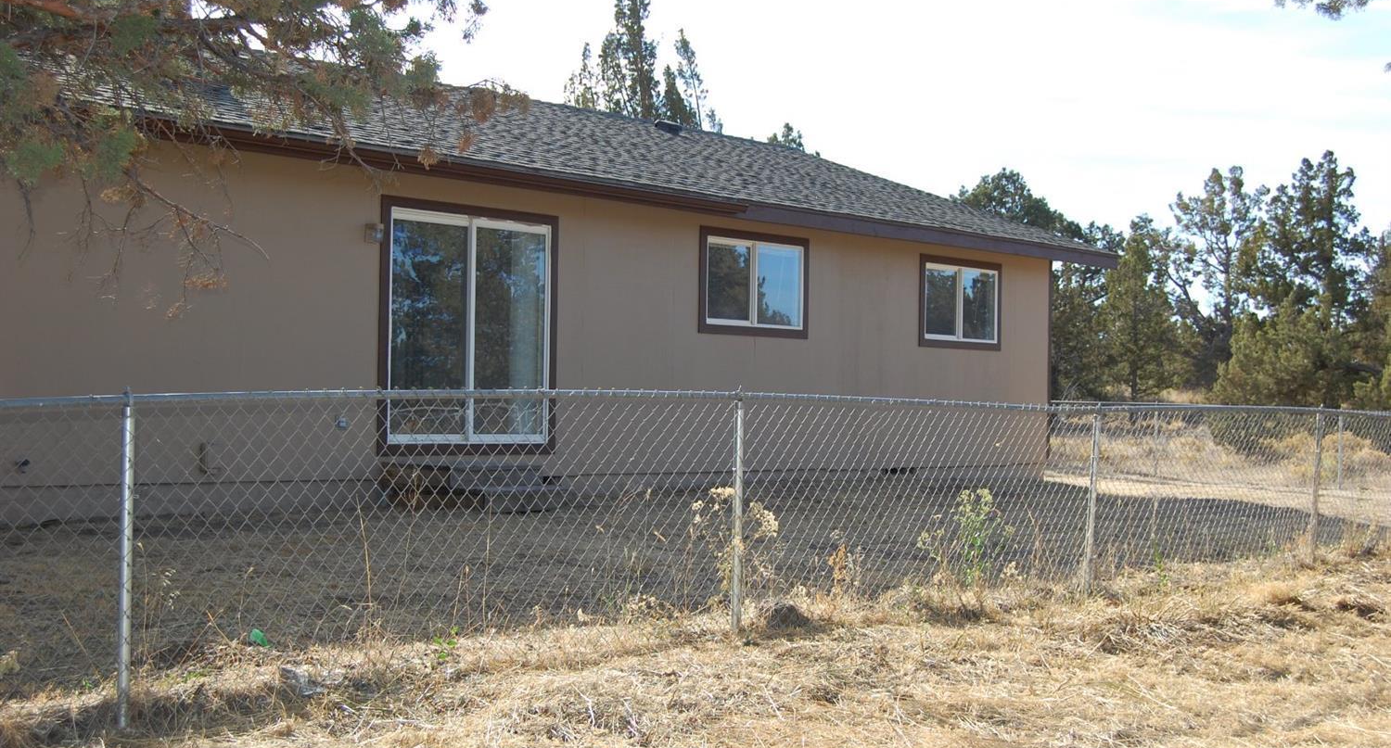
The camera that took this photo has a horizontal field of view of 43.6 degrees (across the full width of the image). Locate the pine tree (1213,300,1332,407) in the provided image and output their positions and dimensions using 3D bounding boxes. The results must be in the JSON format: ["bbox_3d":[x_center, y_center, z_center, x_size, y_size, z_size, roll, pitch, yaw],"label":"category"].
[{"bbox_3d":[11.982,0.034,36.000,2.730,3.310,2.800,1,-1,0],"label":"pine tree"}]

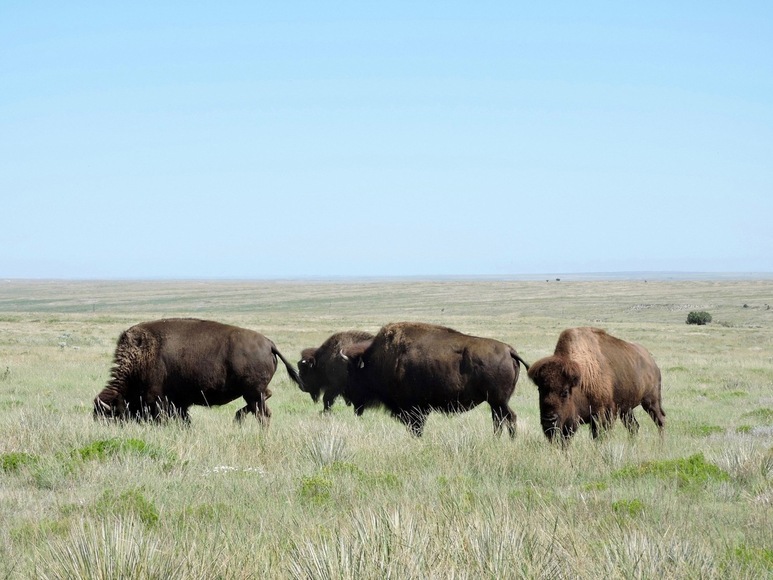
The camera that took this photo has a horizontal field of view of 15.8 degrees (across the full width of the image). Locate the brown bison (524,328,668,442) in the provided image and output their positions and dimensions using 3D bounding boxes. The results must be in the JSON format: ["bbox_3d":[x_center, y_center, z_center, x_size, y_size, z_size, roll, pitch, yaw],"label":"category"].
[{"bbox_3d":[2.861,1.276,37.500,0.870,1.570,2.450,0,0,34],"label":"brown bison"}]

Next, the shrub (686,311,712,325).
[{"bbox_3d":[16.817,1.504,150.000,1.400,0.760,1.300,0,0,0],"label":"shrub"}]

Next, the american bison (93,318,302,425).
[{"bbox_3d":[-2.674,1.210,39.500,2.900,1.600,0.900,0,0,5],"label":"american bison"}]

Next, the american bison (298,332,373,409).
[{"bbox_3d":[-0.290,1.314,44.200,2.300,1.370,0.750,0,0,-19],"label":"american bison"}]

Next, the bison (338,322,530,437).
[{"bbox_3d":[0.653,1.232,38.000,2.600,1.580,0.900,0,0,6],"label":"bison"}]

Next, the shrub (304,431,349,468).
[{"bbox_3d":[-0.688,1.828,32.000,0.500,0.440,0.500,0,0,0],"label":"shrub"}]

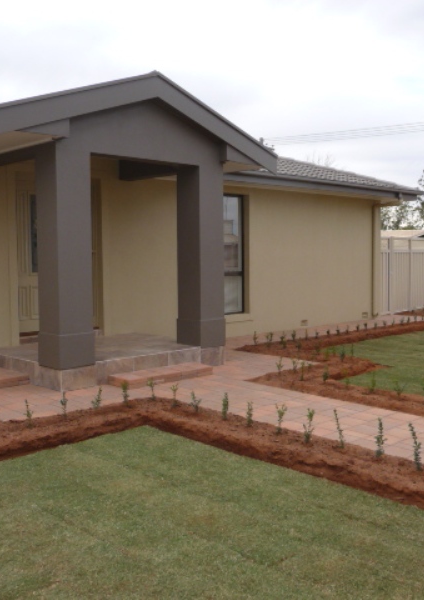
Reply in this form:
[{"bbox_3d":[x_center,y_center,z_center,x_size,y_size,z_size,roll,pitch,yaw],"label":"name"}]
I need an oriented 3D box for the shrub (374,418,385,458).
[{"bbox_3d":[1.136,0.935,4.385,0.075,0.268,0.075,-4,5,-44],"label":"shrub"}]

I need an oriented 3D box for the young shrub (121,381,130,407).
[{"bbox_3d":[-0.801,0.869,6.014,0.088,0.235,0.088,0,3,0],"label":"young shrub"}]

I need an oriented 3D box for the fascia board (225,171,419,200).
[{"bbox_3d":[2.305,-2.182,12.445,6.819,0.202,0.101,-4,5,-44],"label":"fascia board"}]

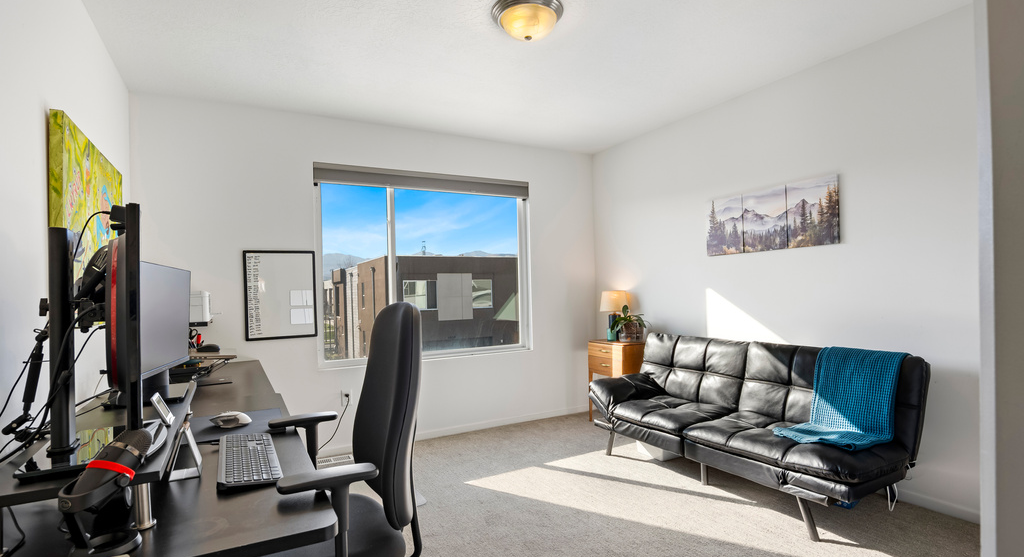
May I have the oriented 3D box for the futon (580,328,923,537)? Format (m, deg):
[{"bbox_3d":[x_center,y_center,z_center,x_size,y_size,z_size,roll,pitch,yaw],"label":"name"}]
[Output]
[{"bbox_3d":[1.297,0.807,2.748,0.820,0.815,1.670,-1,-1,-31],"label":"futon"}]

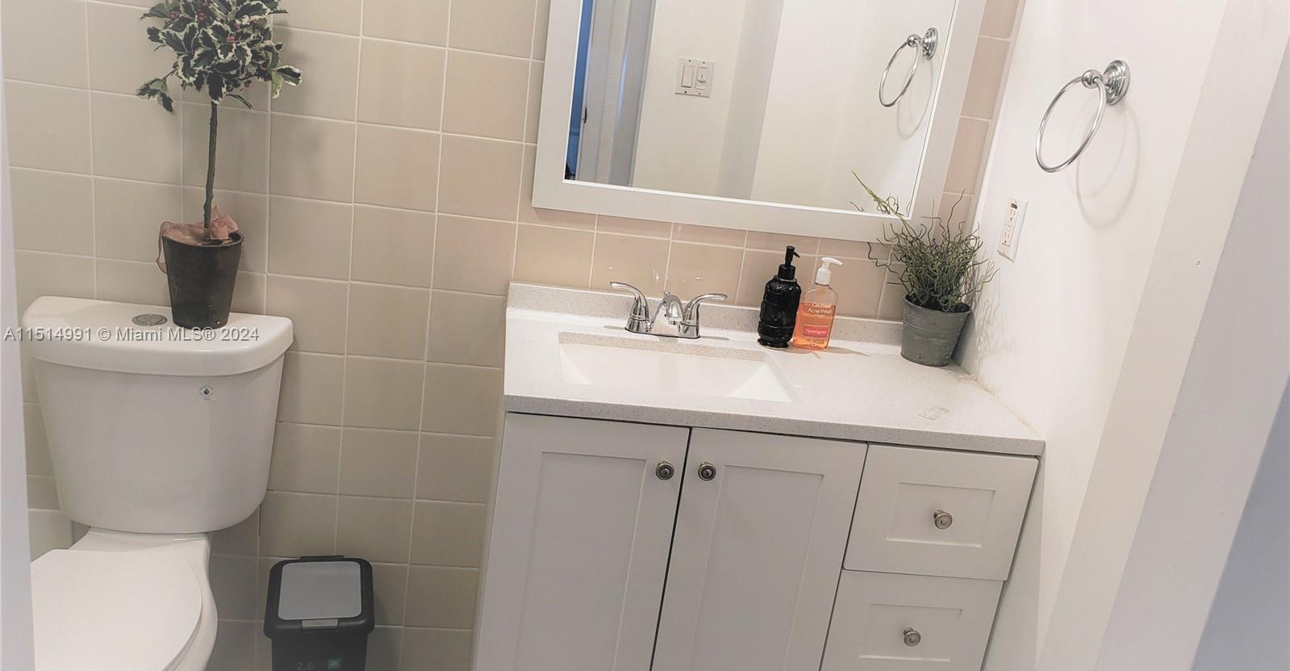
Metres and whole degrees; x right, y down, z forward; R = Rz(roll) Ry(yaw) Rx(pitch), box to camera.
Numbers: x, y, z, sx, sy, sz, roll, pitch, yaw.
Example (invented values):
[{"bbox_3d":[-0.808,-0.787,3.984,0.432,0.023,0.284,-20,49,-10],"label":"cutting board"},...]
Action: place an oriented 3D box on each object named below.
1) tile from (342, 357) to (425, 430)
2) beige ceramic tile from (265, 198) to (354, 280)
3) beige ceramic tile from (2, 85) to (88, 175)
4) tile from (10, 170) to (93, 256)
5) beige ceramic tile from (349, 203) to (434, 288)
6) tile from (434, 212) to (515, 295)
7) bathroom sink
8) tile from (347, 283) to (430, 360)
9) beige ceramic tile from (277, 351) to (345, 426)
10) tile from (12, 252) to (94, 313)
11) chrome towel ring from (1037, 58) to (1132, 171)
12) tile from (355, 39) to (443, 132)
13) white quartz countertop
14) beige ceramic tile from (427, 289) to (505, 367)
[{"bbox_3d":[-0.533,0.122,1.976,0.152,0.152,0.010,5,17,-10],"label":"tile"},{"bbox_3d":[-0.643,-0.184,1.862,0.152,0.152,0.010,5,17,-10],"label":"beige ceramic tile"},{"bbox_3d":[-1.069,-0.369,1.732,0.150,0.150,0.010,5,17,-9],"label":"beige ceramic tile"},{"bbox_3d":[-1.087,-0.222,1.765,0.151,0.150,0.009,5,17,-9],"label":"tile"},{"bbox_3d":[-0.492,-0.170,1.891,0.152,0.152,0.010,5,17,-9],"label":"beige ceramic tile"},{"bbox_3d":[-0.340,-0.156,1.915,0.152,0.152,0.010,5,17,-9],"label":"tile"},{"bbox_3d":[0.041,0.126,1.752,0.420,0.150,0.310,5,17,-10],"label":"bathroom sink"},{"bbox_3d":[-0.512,-0.024,1.932,0.152,0.152,0.010,5,17,-10],"label":"tile"},{"bbox_3d":[-0.676,0.109,1.923,0.151,0.150,0.009,5,17,-9],"label":"beige ceramic tile"},{"bbox_3d":[-1.117,-0.079,1.831,0.151,0.151,0.009,5,17,-9],"label":"tile"},{"bbox_3d":[0.711,-0.353,1.571,0.075,0.190,0.165,5,17,-9],"label":"chrome towel ring"},{"bbox_3d":[-0.446,-0.457,1.782,0.150,0.150,0.010,5,17,-9],"label":"tile"},{"bbox_3d":[0.201,0.046,1.764,0.898,0.083,0.482,5,17,-9],"label":"white quartz countertop"},{"bbox_3d":[-0.357,-0.009,1.940,0.150,0.150,0.010,5,17,-9],"label":"beige ceramic tile"}]

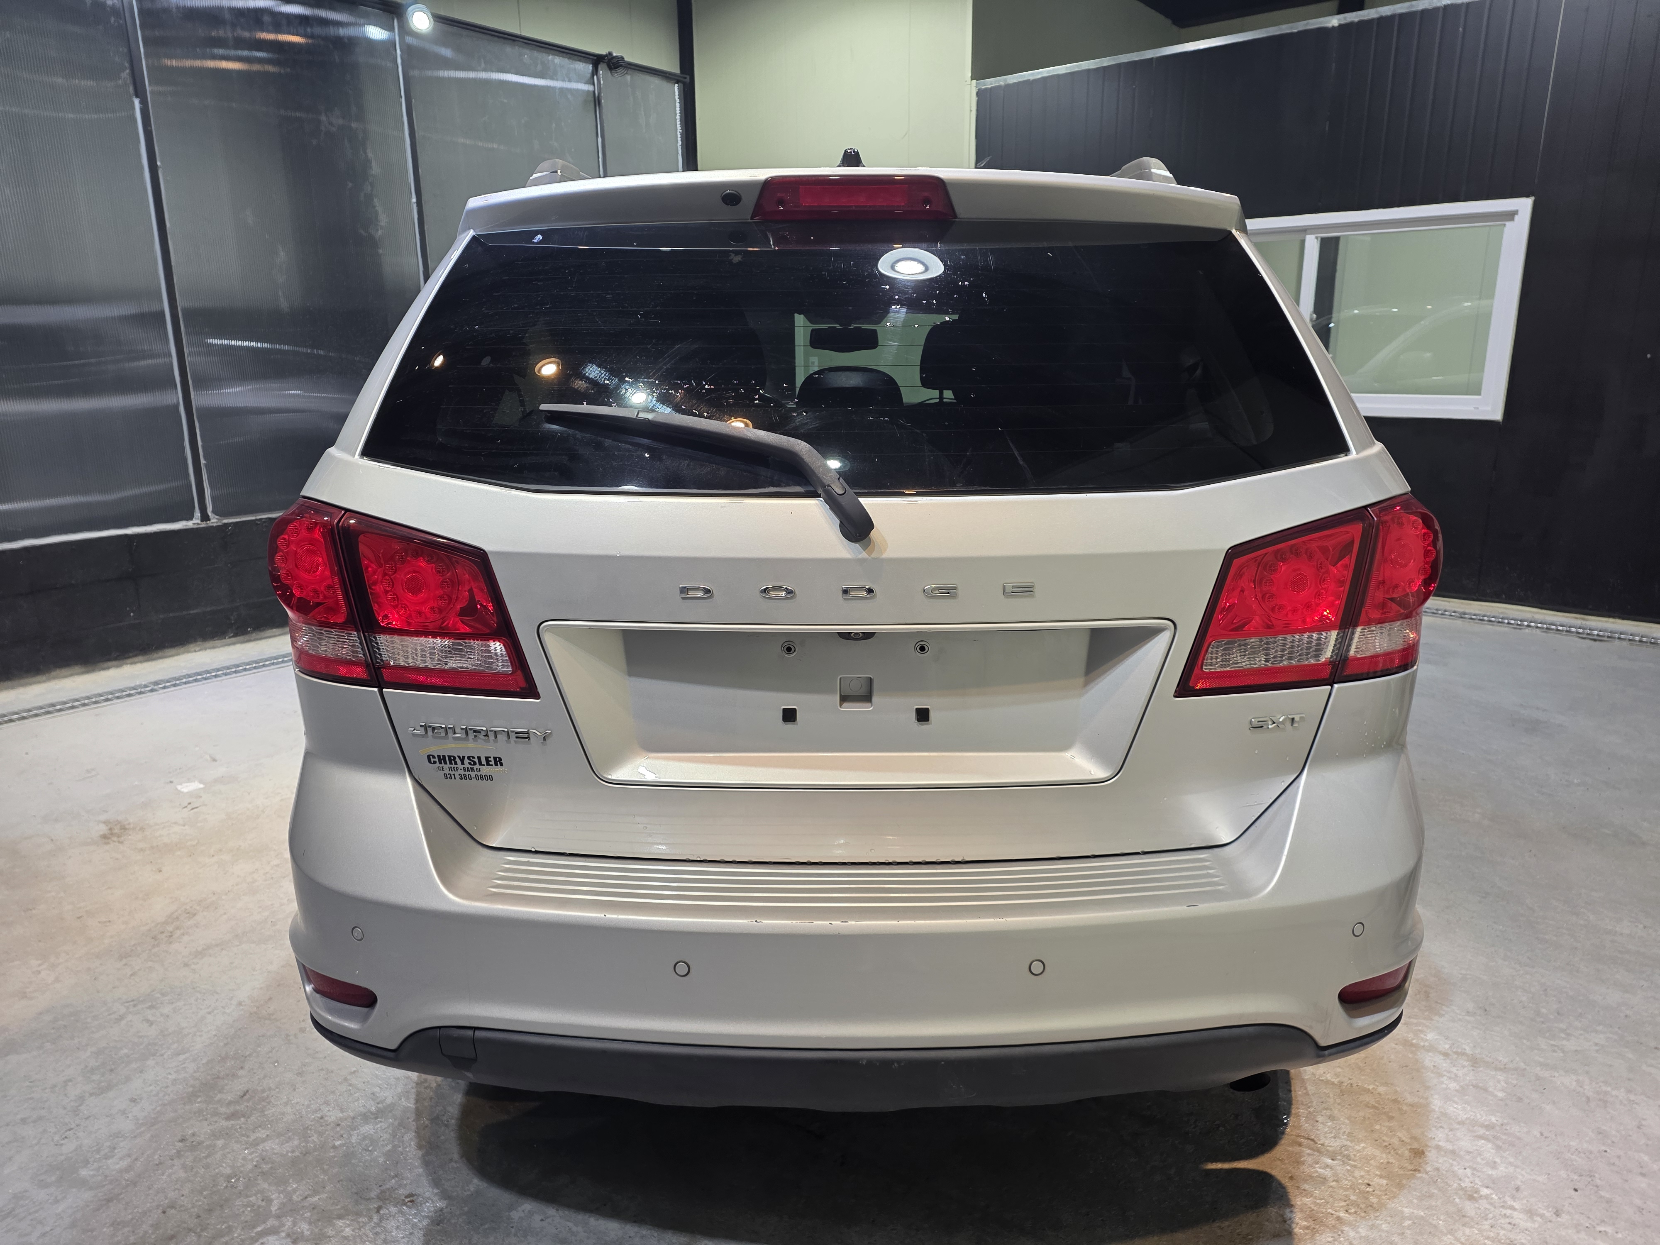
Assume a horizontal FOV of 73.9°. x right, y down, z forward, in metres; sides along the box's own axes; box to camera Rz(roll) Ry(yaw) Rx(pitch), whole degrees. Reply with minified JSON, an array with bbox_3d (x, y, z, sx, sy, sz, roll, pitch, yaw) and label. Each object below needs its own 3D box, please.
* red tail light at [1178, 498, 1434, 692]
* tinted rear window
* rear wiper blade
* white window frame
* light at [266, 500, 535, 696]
[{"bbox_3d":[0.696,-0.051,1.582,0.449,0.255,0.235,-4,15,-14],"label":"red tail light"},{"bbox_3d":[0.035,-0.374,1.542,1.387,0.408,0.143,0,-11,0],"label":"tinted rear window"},{"bbox_3d":[-0.167,-0.206,1.458,0.476,0.112,0.071,13,-10,2],"label":"rear wiper blade"},{"bbox_3d":[2.659,-1.697,6.117,2.020,1.070,0.120,11,18,37],"label":"white window frame"},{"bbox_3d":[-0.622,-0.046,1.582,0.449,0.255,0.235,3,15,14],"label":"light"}]

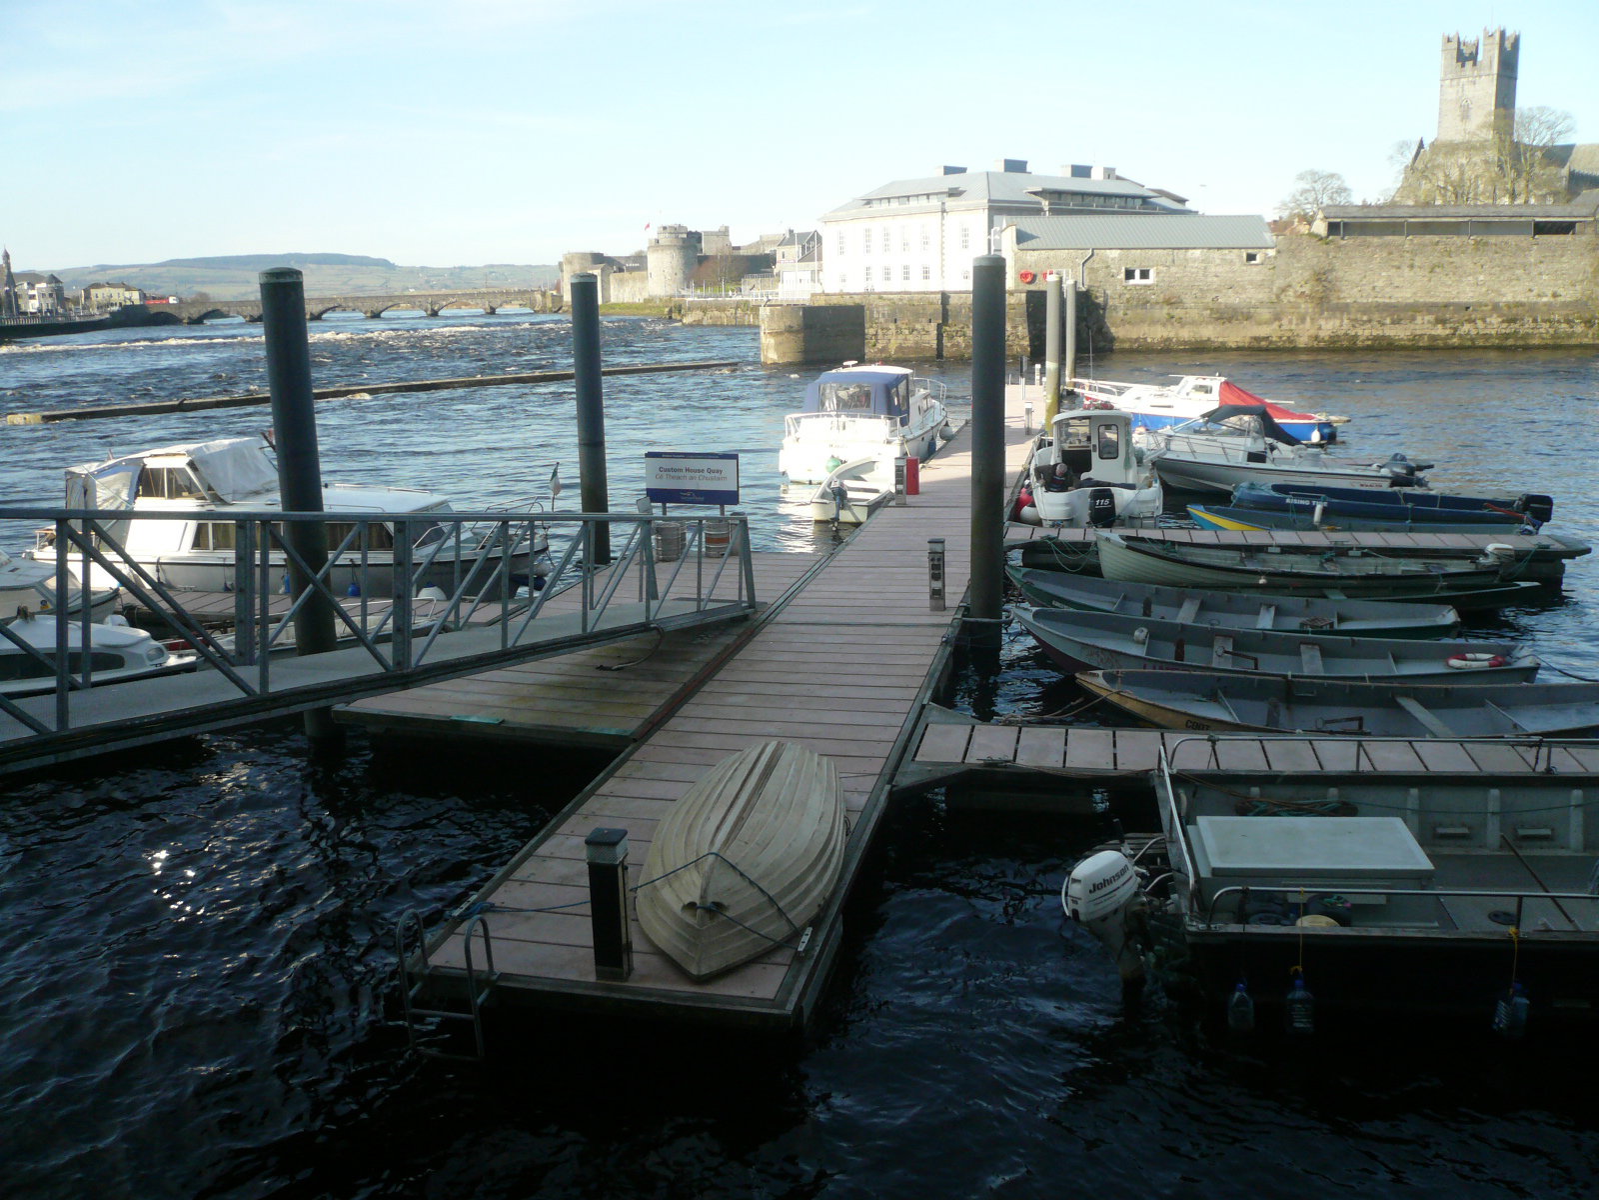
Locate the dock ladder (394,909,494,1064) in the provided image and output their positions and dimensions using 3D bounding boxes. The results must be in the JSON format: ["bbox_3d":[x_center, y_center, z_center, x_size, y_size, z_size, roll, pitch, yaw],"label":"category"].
[{"bbox_3d":[-2.052,2.306,7.574,0.460,1.050,0.320,1,13,13],"label":"dock ladder"}]

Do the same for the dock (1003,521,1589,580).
[{"bbox_3d":[7.352,-0.642,20.002,8.350,0.650,1.250,2,14,14],"label":"dock"}]

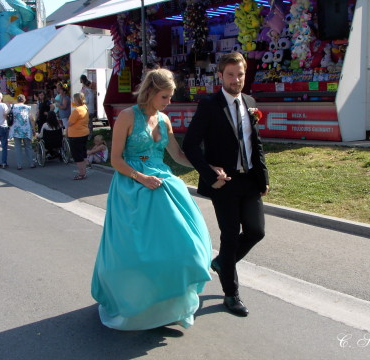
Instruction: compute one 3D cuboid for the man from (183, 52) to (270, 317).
[{"bbox_3d":[0.280,0.023,4.020,0.580,1.810,0.660,-4,9,-27],"label":"man"}]

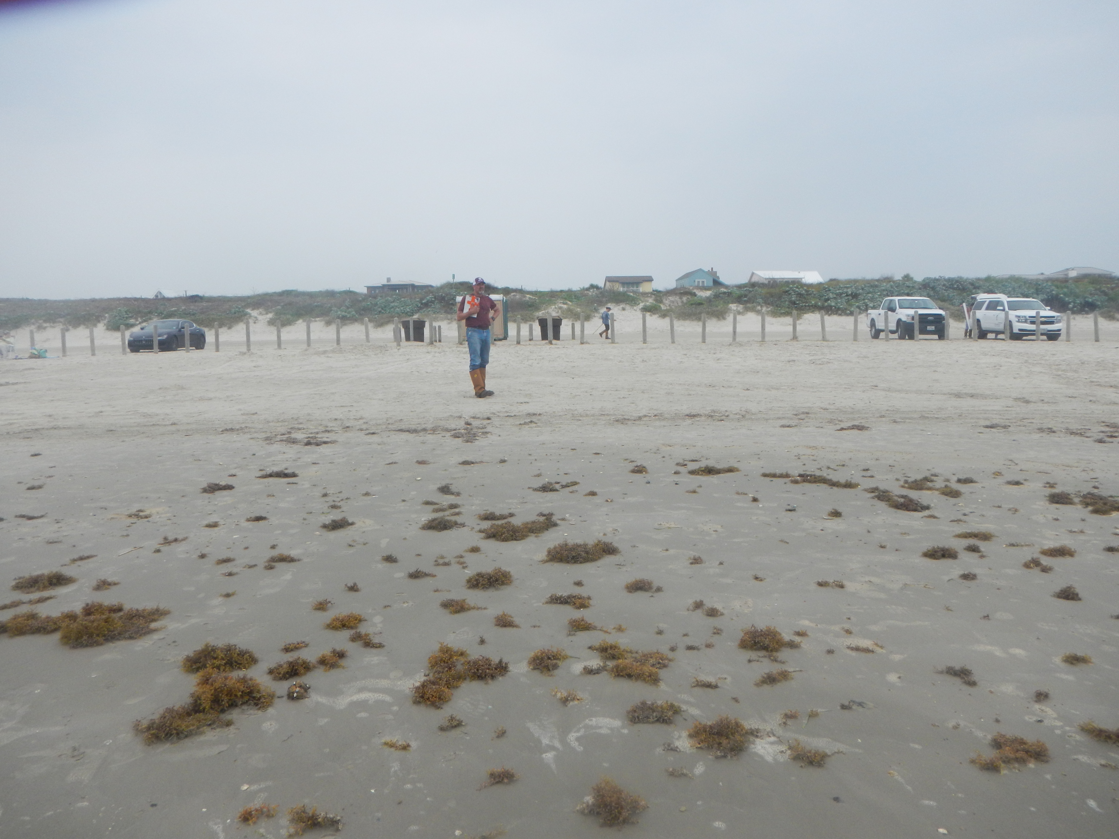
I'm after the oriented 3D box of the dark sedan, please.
[{"bbox_3d":[-18.497,-3.974,42.855,1.960,1.460,4.950,0,6,1],"label":"dark sedan"}]

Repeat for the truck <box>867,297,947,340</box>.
[{"bbox_3d":[16.286,-4.726,42.415,2.060,1.950,5.850,0,6,1],"label":"truck"}]

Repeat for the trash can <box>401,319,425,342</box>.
[{"bbox_3d":[-7.194,-4.435,44.737,1.170,1.150,1.100,0,6,0],"label":"trash can"}]

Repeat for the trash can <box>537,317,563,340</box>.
[{"bbox_3d":[-0.490,-4.514,44.937,1.170,1.150,1.100,0,6,0],"label":"trash can"}]

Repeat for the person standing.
[{"bbox_3d":[-1.213,-1.253,13.802,0.550,1.800,0.420,-3,7,-25],"label":"person standing"}]

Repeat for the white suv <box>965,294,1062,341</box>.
[{"bbox_3d":[21.373,-4.736,42.496,2.060,1.970,5.250,0,6,0],"label":"white suv"}]

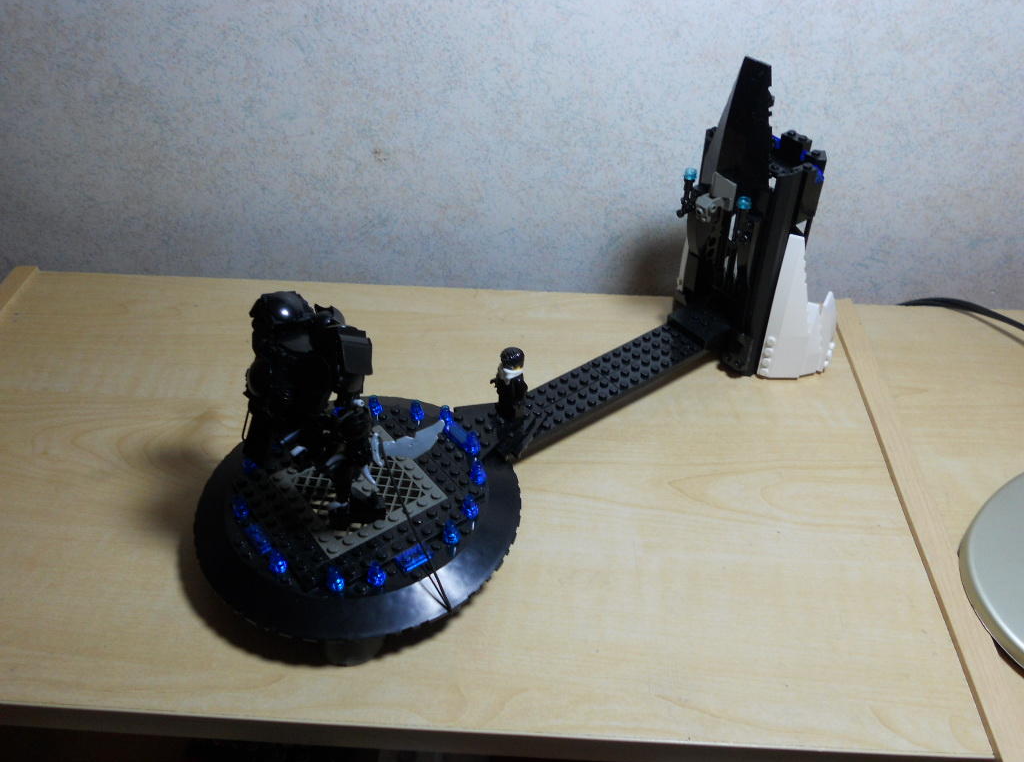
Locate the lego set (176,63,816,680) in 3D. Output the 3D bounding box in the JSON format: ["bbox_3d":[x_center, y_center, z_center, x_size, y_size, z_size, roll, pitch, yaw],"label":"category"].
[{"bbox_3d":[0.014,-0.039,0.470,0.378,0.184,0.158,-26,48,-28],"label":"lego set"}]

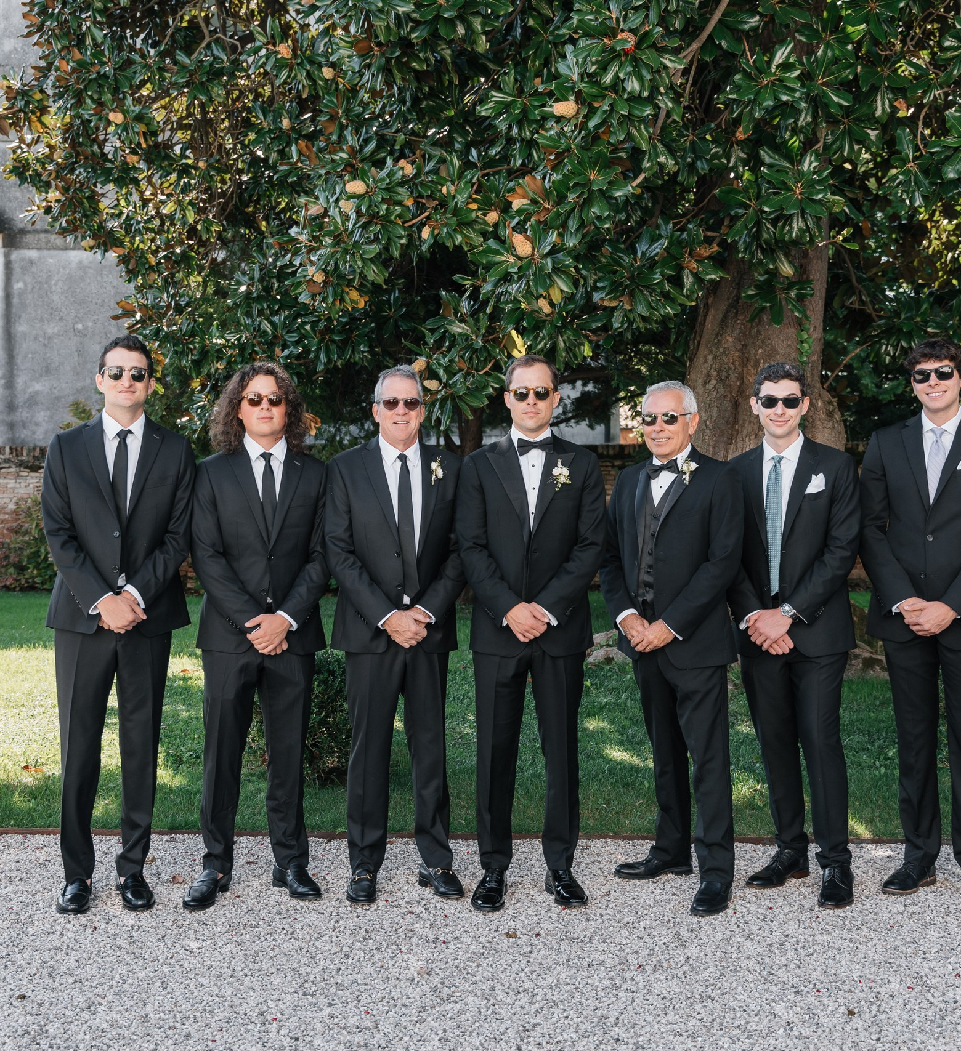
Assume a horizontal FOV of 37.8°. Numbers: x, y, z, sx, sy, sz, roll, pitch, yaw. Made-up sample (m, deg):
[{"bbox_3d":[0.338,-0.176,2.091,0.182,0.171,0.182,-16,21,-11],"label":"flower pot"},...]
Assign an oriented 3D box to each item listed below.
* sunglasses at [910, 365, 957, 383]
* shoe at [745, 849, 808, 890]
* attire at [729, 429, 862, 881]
[{"bbox_3d":[1.530,-0.506,4.700,0.148,0.050,0.150,-8,1,27],"label":"sunglasses"},{"bbox_3d":[1.036,1.183,4.879,0.298,0.105,0.106,-1,1,-35],"label":"shoe"},{"bbox_3d":[1.062,0.430,4.728,0.470,1.476,0.340,1,2,26],"label":"attire"}]

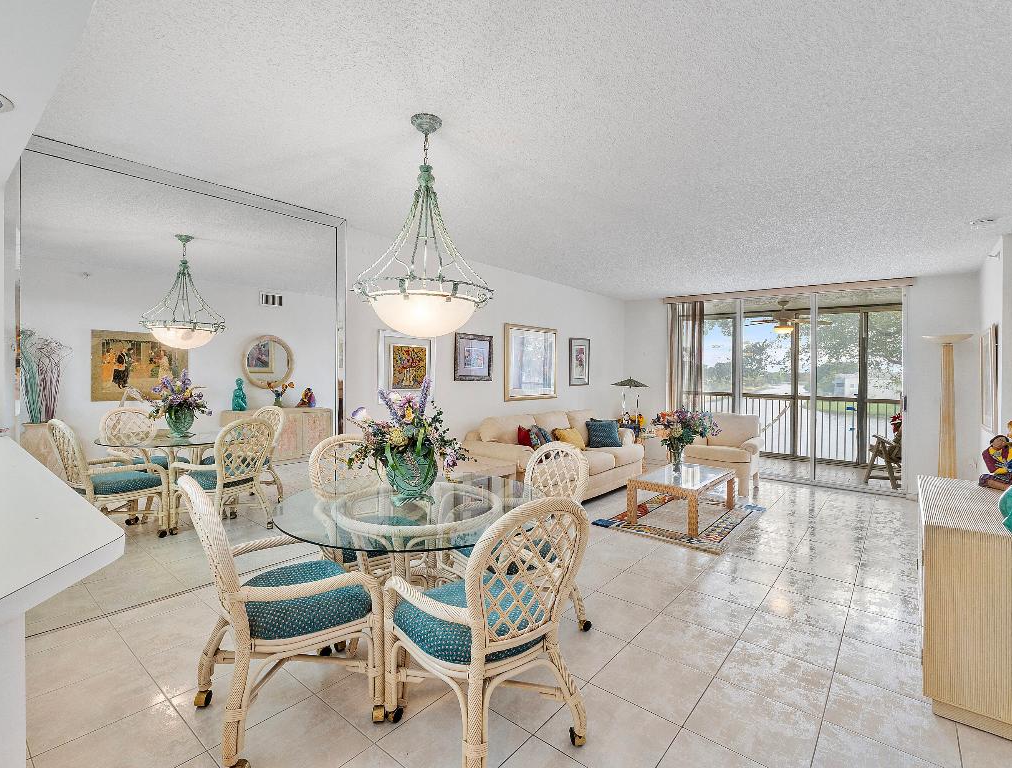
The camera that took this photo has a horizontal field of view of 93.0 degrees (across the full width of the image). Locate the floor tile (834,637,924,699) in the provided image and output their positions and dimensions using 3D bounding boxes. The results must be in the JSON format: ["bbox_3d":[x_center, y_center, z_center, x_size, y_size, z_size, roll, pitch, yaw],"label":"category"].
[{"bbox_3d":[1.765,1.306,2.194,0.400,0.012,0.400,2,1,40],"label":"floor tile"}]

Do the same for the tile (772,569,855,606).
[{"bbox_3d":[1.969,1.293,3.066,0.400,0.012,0.400,2,1,40],"label":"tile"}]

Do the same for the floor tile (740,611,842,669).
[{"bbox_3d":[1.470,1.310,2.468,0.403,0.010,0.403,2,1,40],"label":"floor tile"}]

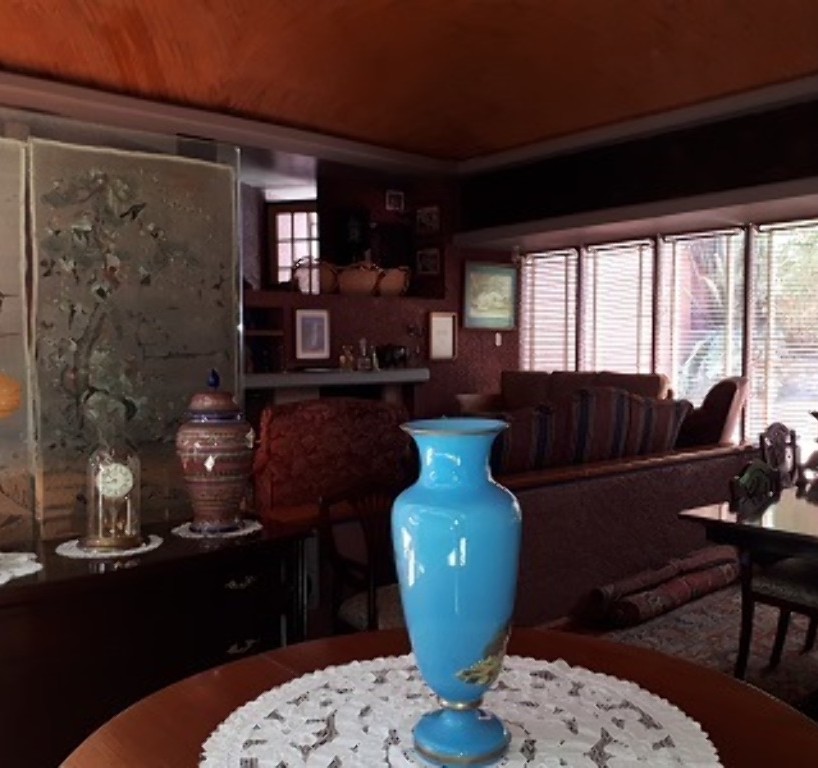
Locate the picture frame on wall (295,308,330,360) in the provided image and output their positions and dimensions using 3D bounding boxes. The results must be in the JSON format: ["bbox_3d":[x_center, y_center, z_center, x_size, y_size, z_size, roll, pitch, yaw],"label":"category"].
[{"bbox_3d":[-0.724,-0.372,6.019,0.302,0.382,0.025,-3,4,-40],"label":"picture frame on wall"}]

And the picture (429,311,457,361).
[{"bbox_3d":[0.302,-0.412,6.900,0.323,0.418,0.025,-3,4,-40],"label":"picture"}]

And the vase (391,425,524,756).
[{"bbox_3d":[0.076,0.308,1.211,0.194,0.490,0.194,0,3,0],"label":"vase"}]

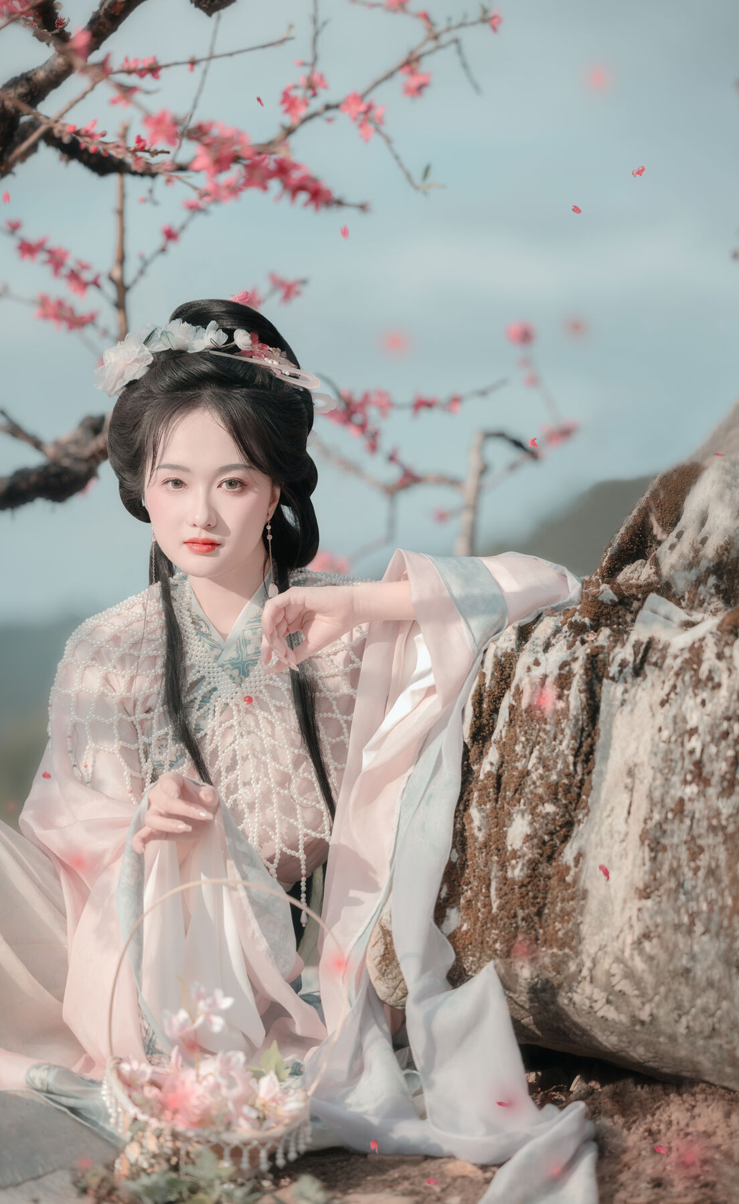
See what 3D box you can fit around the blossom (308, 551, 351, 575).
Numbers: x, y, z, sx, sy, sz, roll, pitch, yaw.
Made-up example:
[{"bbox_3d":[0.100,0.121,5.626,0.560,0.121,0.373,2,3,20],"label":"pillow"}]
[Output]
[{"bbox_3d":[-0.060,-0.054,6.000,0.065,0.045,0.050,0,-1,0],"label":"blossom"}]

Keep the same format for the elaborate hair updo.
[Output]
[{"bbox_3d":[-0.162,-0.046,4.480,0.235,0.565,0.270,0,-1,15],"label":"elaborate hair updo"}]

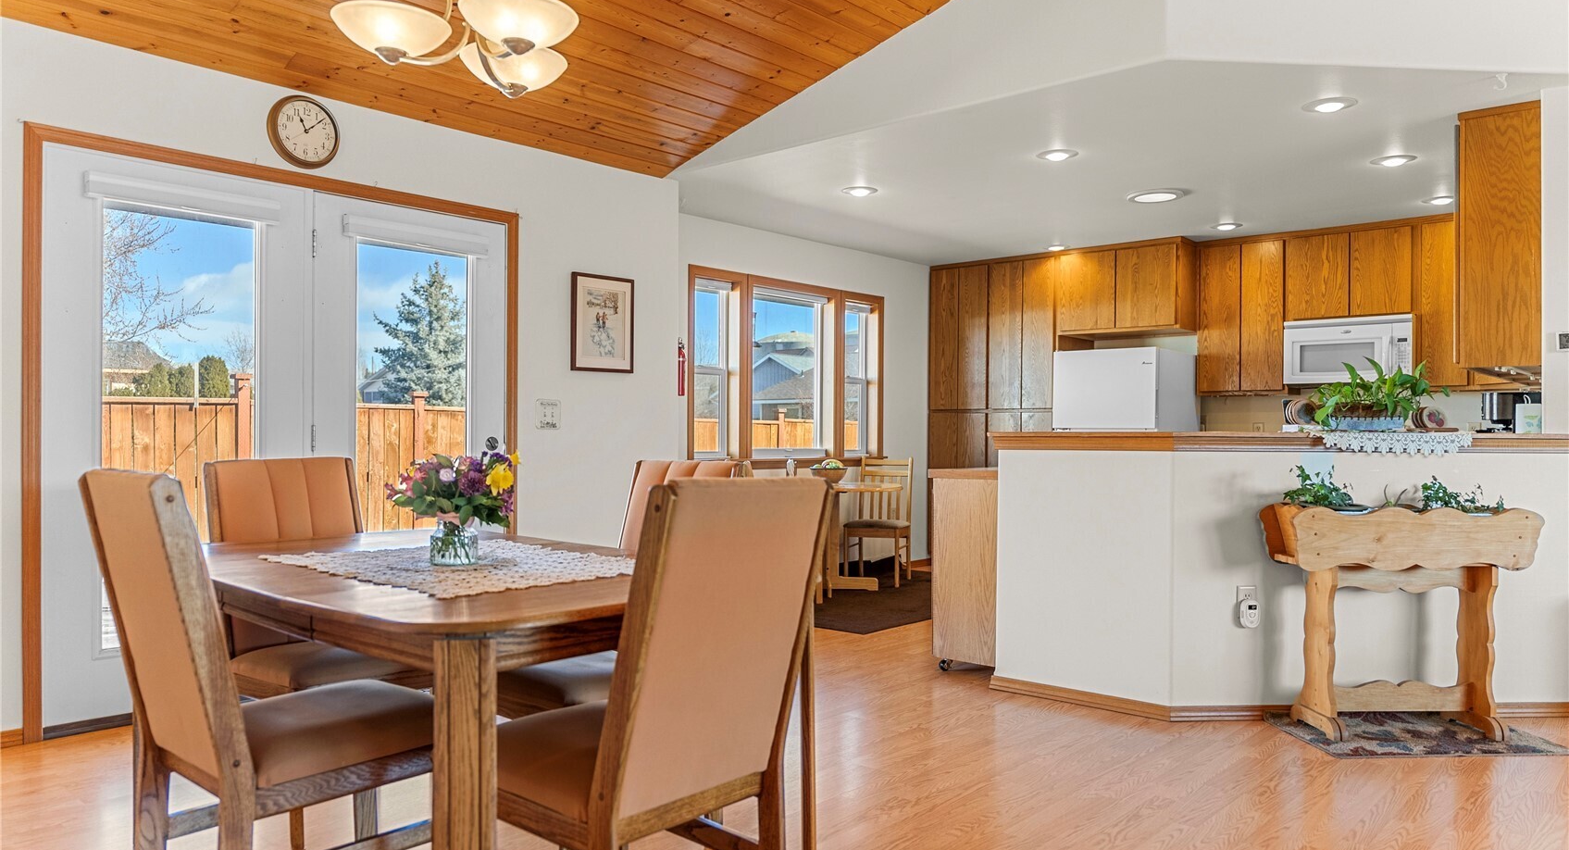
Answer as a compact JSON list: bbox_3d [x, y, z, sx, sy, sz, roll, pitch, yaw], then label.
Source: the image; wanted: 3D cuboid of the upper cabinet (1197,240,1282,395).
[{"bbox_3d":[3.287,-0.747,7.433,0.581,1.077,0.330,0,0,41],"label":"upper cabinet"}]

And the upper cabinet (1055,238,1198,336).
[{"bbox_3d":[2.607,-0.982,7.839,0.923,0.610,0.600,0,0,41],"label":"upper cabinet"}]

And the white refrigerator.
[{"bbox_3d":[2.535,0.299,7.774,0.778,1.667,0.740,0,0,41],"label":"white refrigerator"}]

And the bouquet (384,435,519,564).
[{"bbox_3d":[-0.818,0.203,2.588,0.330,0.273,0.300,0,0,-18],"label":"bouquet"}]

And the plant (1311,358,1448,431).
[{"bbox_3d":[2.314,-0.117,4.070,0.490,0.275,0.270,0,0,-4],"label":"plant"}]

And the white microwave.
[{"bbox_3d":[3.740,-0.477,6.885,0.744,0.425,0.390,0,0,40],"label":"white microwave"}]

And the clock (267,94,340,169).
[{"bbox_3d":[-1.971,-1.200,4.300,0.050,0.285,0.285,0,0,41],"label":"clock"}]

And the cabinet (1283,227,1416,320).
[{"bbox_3d":[3.799,-0.988,6.994,0.766,0.595,0.330,0,0,41],"label":"cabinet"}]

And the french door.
[{"bbox_3d":[-1.974,0.041,4.347,0.070,2.031,1.889,0,0,40],"label":"french door"}]

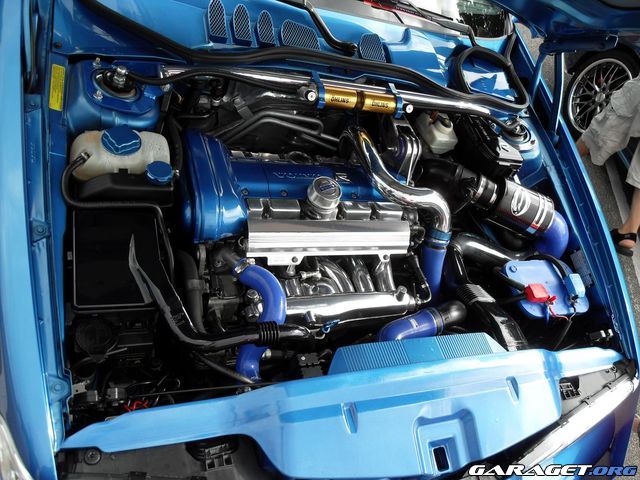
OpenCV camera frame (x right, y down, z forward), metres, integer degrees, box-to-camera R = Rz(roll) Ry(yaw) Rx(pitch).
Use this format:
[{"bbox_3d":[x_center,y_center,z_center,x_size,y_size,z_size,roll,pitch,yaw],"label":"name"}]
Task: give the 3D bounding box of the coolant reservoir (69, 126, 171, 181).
[{"bbox_3d":[-0.437,-0.154,1.133,0.215,0.160,0.140,-1,62,-24],"label":"coolant reservoir"}]

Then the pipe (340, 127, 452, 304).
[{"bbox_3d":[0.216,-0.086,1.385,0.270,0.250,0.450,-1,62,-24],"label":"pipe"}]

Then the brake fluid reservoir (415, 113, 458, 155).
[{"bbox_3d":[0.333,-0.303,1.521,0.110,0.100,0.095,-1,62,-24],"label":"brake fluid reservoir"}]

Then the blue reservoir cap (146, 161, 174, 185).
[{"bbox_3d":[-0.352,-0.147,1.141,0.060,0.035,0.060,-1,62,-24],"label":"blue reservoir cap"}]

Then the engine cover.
[{"bbox_3d":[-0.043,-0.090,1.265,0.540,0.150,0.270,-1,62,-24],"label":"engine cover"}]

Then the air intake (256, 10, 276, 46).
[{"bbox_3d":[-0.141,-0.558,1.366,0.047,0.070,0.060,-1,62,-24],"label":"air intake"}]

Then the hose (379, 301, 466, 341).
[{"bbox_3d":[0.265,0.211,1.356,0.260,0.080,0.080,-11,67,-29],"label":"hose"}]

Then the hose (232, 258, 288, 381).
[{"bbox_3d":[-0.131,0.182,1.152,0.130,0.130,0.270,-1,62,-24],"label":"hose"}]

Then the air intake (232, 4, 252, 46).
[{"bbox_3d":[-0.201,-0.559,1.336,0.047,0.080,0.065,-1,62,-24],"label":"air intake"}]

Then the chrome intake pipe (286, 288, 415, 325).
[{"bbox_3d":[0.082,0.158,1.299,0.360,0.075,0.085,-1,62,-24],"label":"chrome intake pipe"}]

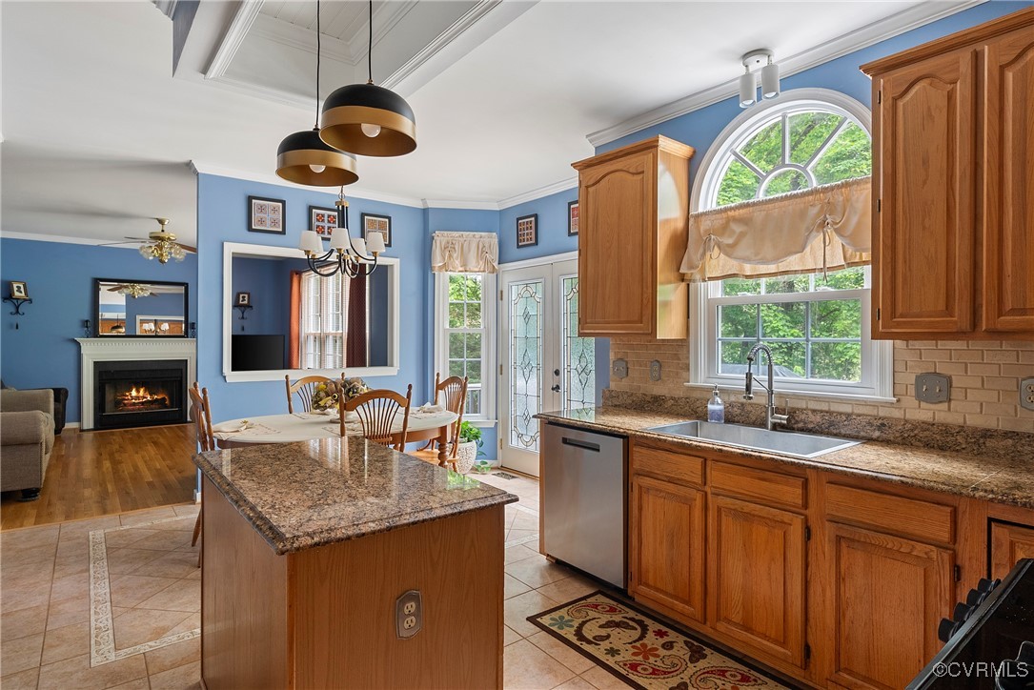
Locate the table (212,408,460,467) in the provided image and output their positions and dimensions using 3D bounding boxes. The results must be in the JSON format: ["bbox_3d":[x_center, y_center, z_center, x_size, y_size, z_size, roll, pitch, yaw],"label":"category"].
[{"bbox_3d":[-1.242,0.913,3.918,1.640,0.760,1.300,-1,1,-38],"label":"table"}]

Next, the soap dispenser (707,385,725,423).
[{"bbox_3d":[1.018,0.293,2.790,0.080,0.200,0.080,0,1,27],"label":"soap dispenser"}]

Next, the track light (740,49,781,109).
[{"bbox_3d":[1.166,-1.301,2.663,0.150,0.226,0.205,0,1,-39],"label":"track light"}]

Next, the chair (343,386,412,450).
[{"bbox_3d":[-0.982,0.775,3.538,0.480,1.040,0.540,-1,1,-38],"label":"chair"}]

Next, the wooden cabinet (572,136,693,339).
[{"bbox_3d":[0.696,-0.586,3.314,0.365,1.100,0.670,0,1,-39],"label":"wooden cabinet"}]

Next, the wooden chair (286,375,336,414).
[{"bbox_3d":[-1.529,0.771,4.366,0.510,1.060,0.540,0,1,-43],"label":"wooden chair"}]

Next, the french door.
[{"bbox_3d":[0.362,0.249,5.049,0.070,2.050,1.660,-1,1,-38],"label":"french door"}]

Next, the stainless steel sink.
[{"bbox_3d":[1.049,0.523,2.523,0.520,0.215,0.790,0,1,-39],"label":"stainless steel sink"}]

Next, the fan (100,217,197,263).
[{"bbox_3d":[-4.250,-1.249,6.540,1.300,0.530,1.300,-1,1,-38],"label":"fan"}]

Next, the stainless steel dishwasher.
[{"bbox_3d":[0.600,0.860,3.185,0.610,0.800,0.605,0,1,-39],"label":"stainless steel dishwasher"}]

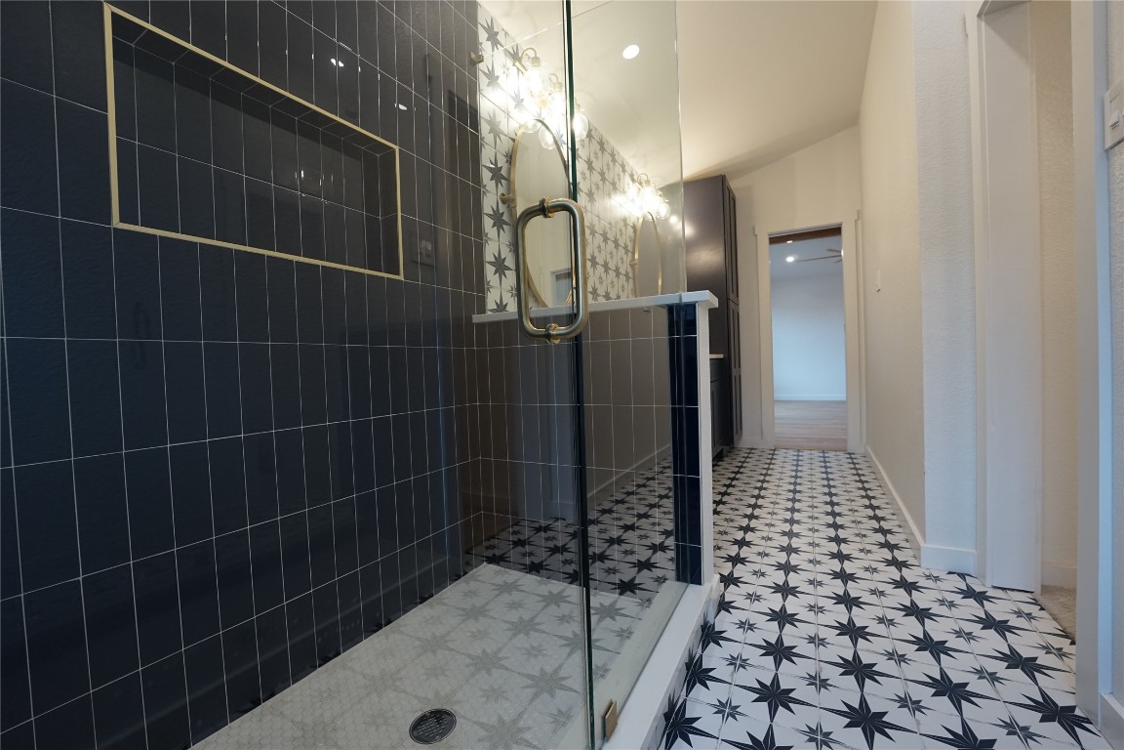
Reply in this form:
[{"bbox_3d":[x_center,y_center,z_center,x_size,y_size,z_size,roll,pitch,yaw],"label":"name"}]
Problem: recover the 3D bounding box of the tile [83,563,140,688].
[{"bbox_3d":[-0.921,0.510,0.890,0.010,0.232,0.075,-2,1,30],"label":"tile"}]

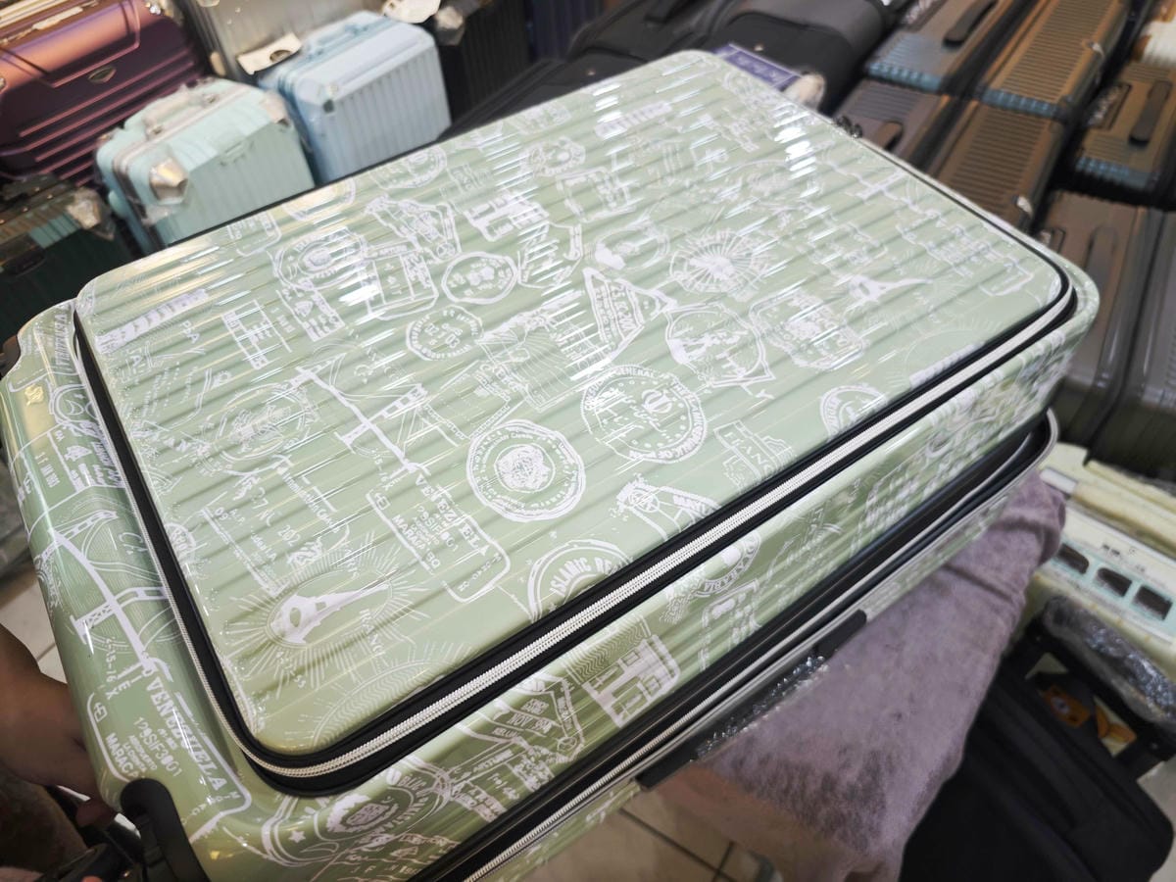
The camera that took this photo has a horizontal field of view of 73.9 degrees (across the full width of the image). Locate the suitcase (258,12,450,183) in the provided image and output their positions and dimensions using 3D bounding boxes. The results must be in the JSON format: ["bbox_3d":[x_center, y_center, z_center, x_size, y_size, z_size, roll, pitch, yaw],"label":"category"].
[{"bbox_3d":[-0.551,-0.730,2.062,0.250,0.560,0.365,31,59,24],"label":"suitcase"}]

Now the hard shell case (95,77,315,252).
[{"bbox_3d":[-0.830,-0.483,1.882,0.250,0.560,0.375,26,58,22],"label":"hard shell case"}]

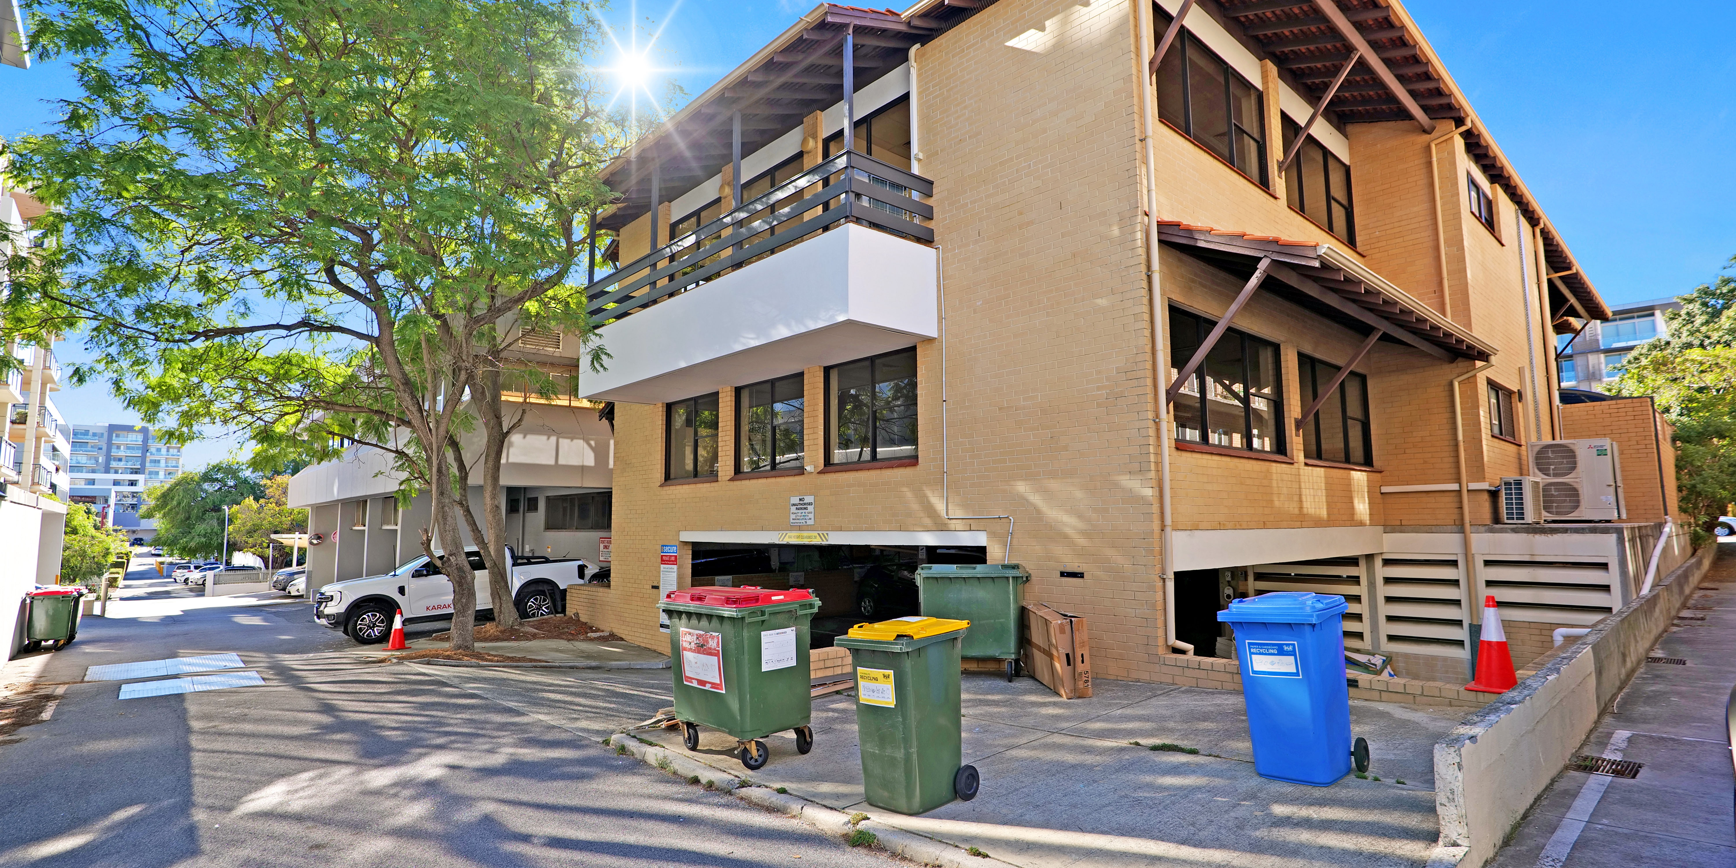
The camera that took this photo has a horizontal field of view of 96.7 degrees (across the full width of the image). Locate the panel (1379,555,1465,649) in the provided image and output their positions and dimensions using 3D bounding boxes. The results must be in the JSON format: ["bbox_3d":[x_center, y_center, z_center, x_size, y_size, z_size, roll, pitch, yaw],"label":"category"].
[{"bbox_3d":[8.600,2.660,12.030,0.100,1.480,1.080,5,-9,-42],"label":"panel"}]

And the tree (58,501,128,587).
[{"bbox_3d":[-36.300,5.380,36.000,3.400,4.700,3.400,5,-9,-43],"label":"tree"}]

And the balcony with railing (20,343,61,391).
[{"bbox_3d":[-43.865,-3.469,40.870,1.150,1.250,6.300,5,-9,-43],"label":"balcony with railing"}]

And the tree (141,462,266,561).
[{"bbox_3d":[-65.404,8.488,76.000,10.000,10.800,10.000,5,-9,-43],"label":"tree"}]

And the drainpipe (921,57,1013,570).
[{"bbox_3d":[1.149,-1.871,9.751,0.110,6.950,1.350,5,-9,-43],"label":"drainpipe"}]

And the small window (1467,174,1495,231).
[{"bbox_3d":[10.500,-3.900,13.280,1.900,0.760,0.120,5,-9,-43],"label":"small window"}]

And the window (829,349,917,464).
[{"bbox_3d":[0.053,-0.313,10.896,0.100,1.560,1.890,5,-9,-43],"label":"window"}]

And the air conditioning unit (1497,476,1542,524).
[{"bbox_3d":[9.860,0.994,11.614,0.900,0.640,0.300,5,-8,-41],"label":"air conditioning unit"}]

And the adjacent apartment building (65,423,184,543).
[{"bbox_3d":[-193.000,12.400,200.000,25.000,31.000,16.000,5,-9,-43],"label":"adjacent apartment building"}]

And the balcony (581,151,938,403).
[{"bbox_3d":[-2.190,-1.980,12.260,1.500,2.060,7.300,5,-9,-42],"label":"balcony"}]

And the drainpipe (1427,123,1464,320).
[{"bbox_3d":[9.050,-3.300,12.000,0.120,3.100,0.450,5,-9,-42],"label":"drainpipe"}]

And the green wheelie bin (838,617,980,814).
[{"bbox_3d":[0.249,1.760,4.870,0.580,1.065,0.730,-9,-11,39],"label":"green wheelie bin"}]

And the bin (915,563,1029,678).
[{"bbox_3d":[1.160,2.040,8.550,1.240,1.200,0.750,-4,-7,27],"label":"bin"}]

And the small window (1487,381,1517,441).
[{"bbox_3d":[10.743,-0.329,13.096,2.400,0.940,0.100,5,-8,-41],"label":"small window"}]

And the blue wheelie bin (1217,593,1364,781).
[{"bbox_3d":[2.691,1.589,4.878,0.730,1.065,0.580,6,-12,-44],"label":"blue wheelie bin"}]

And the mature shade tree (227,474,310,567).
[{"bbox_3d":[-41.400,6.850,54.000,6.400,8.200,6.400,5,-9,-43],"label":"mature shade tree"}]

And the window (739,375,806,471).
[{"bbox_3d":[-1.578,-0.112,12.597,0.100,1.520,1.840,5,-9,-43],"label":"window"}]

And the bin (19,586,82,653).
[{"bbox_3d":[-16.939,3.821,16.021,0.780,1.190,1.250,5,-9,-43],"label":"bin"}]

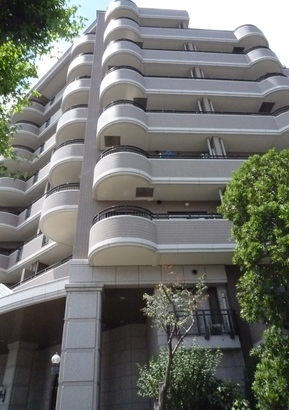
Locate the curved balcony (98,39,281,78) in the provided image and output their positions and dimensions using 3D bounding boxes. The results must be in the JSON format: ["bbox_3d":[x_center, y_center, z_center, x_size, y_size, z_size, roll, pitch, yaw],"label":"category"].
[{"bbox_3d":[2.881,-8.396,17.485,10.550,1.500,1.600,0,-36,-4],"label":"curved balcony"}]

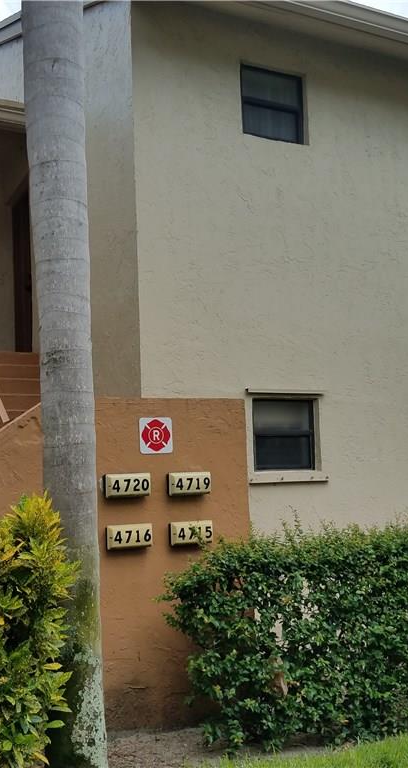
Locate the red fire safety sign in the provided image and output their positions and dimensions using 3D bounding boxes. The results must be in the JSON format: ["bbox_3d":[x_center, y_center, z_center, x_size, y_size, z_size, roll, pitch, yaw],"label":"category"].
[{"bbox_3d":[-0.303,0.331,4.889,0.228,0.229,0.010,1,-6,-27],"label":"red fire safety sign"}]

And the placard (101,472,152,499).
[{"bbox_3d":[-0.469,0.628,4.749,0.292,0.146,0.050,1,-6,-27],"label":"placard"}]

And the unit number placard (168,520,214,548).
[{"bbox_3d":[-0.082,0.952,4.913,0.292,0.146,0.050,1,-6,-27],"label":"unit number placard"}]

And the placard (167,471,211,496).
[{"bbox_3d":[-0.093,0.643,4.941,0.292,0.146,0.050,1,-6,-27],"label":"placard"}]

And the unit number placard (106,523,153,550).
[{"bbox_3d":[-0.457,0.936,4.721,0.292,0.146,0.050,1,-6,-27],"label":"unit number placard"}]

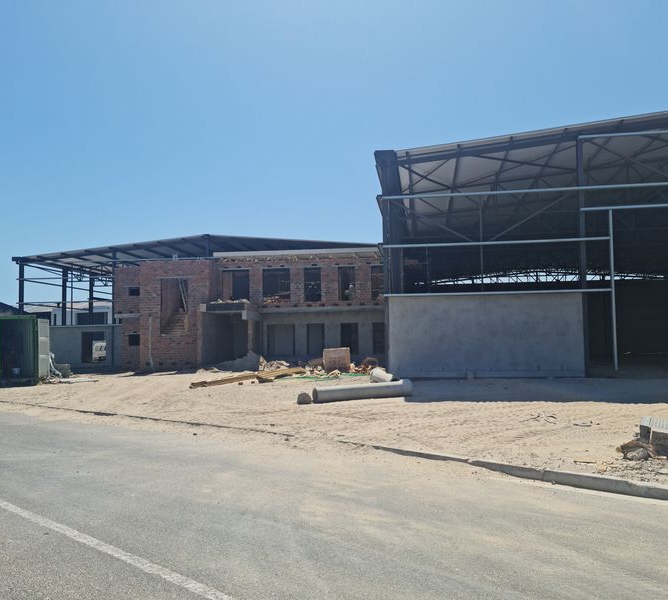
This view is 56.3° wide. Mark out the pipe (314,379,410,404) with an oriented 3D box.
[{"bbox_3d":[0.685,2.005,13.757,2.420,0.360,0.360,0,-4,-28],"label":"pipe"}]

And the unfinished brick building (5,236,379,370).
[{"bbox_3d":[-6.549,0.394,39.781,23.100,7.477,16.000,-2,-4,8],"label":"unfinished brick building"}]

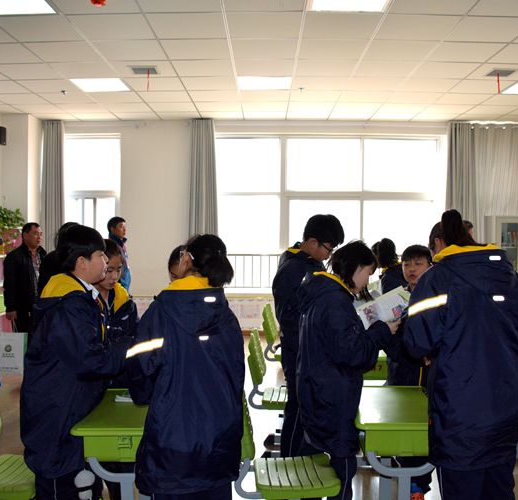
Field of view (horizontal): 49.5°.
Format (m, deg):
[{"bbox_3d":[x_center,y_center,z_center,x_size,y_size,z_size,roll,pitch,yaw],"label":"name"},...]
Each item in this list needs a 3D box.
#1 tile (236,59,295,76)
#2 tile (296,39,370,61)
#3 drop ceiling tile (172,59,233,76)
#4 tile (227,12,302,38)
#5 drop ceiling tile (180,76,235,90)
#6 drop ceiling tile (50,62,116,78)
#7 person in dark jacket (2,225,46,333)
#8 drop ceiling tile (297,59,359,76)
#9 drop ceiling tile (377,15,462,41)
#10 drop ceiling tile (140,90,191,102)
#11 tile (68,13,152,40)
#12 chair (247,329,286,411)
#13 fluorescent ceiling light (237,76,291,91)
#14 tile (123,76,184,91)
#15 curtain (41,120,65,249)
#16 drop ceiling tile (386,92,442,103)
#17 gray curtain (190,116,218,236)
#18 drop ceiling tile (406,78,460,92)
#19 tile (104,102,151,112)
[{"bbox_3d":[0.056,-1.832,5.648,0.600,0.025,0.600,0,2,1],"label":"tile"},{"bbox_3d":[0.649,-1.796,5.038,0.600,0.020,0.600,0,2,1],"label":"tile"},{"bbox_3d":[-0.541,-1.804,5.574,0.600,0.020,0.600,0,2,1],"label":"drop ceiling tile"},{"bbox_3d":[0.050,-1.777,4.448,0.600,0.020,0.600,0,2,1],"label":"tile"},{"bbox_3d":[-0.534,-1.846,6.253,0.600,0.020,0.600,0,2,1],"label":"drop ceiling tile"},{"bbox_3d":[-1.742,-1.827,5.674,0.600,0.025,0.600,0,2,1],"label":"drop ceiling tile"},{"bbox_3d":[-2.243,0.547,5.409,0.320,1.630,0.500,1,2,29],"label":"person in dark jacket"},{"bbox_3d":[0.658,-1.823,5.634,0.600,0.020,0.600,0,2,1],"label":"drop ceiling tile"},{"bbox_3d":[1.221,-1.738,4.360,0.600,0.020,0.600,0,2,1],"label":"drop ceiling tile"},{"bbox_3d":[-1.131,-1.870,6.857,0.600,0.020,0.600,0,2,1],"label":"drop ceiling tile"},{"bbox_3d":[-1.151,-1.772,4.463,0.600,0.020,0.600,0,2,1],"label":"tile"},{"bbox_3d":[0.177,1.012,3.899,0.500,0.830,0.420,0,2,8],"label":"chair"},{"bbox_3d":[0.062,-1.882,6.239,0.600,0.080,0.600,0,2,1],"label":"fluorescent ceiling light"},{"bbox_3d":[-1.134,-1.849,6.262,0.600,0.020,0.600,0,2,1],"label":"tile"},{"bbox_3d":[-2.983,-0.472,8.140,0.340,2.800,0.150,0,2,1],"label":"curtain"},{"bbox_3d":[1.854,-1.834,6.745,0.600,0.020,0.600,0,2,1],"label":"drop ceiling tile"},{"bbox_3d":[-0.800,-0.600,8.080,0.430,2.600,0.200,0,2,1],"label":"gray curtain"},{"bbox_3d":[1.863,-1.832,6.230,0.600,0.025,0.600,0,2,1],"label":"drop ceiling tile"},{"bbox_3d":[-1.724,-1.900,7.469,0.600,0.025,0.600,0,2,1],"label":"tile"}]

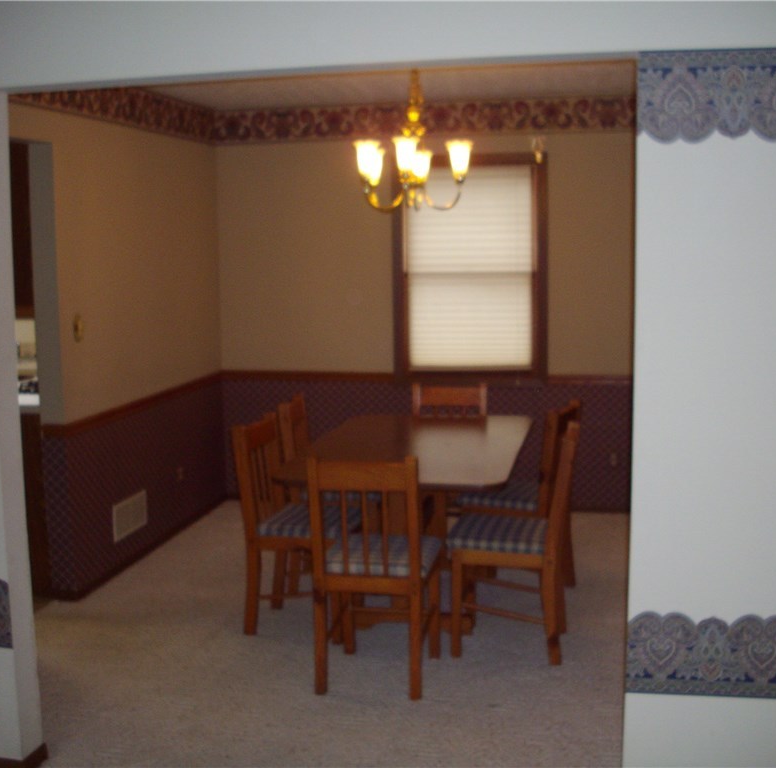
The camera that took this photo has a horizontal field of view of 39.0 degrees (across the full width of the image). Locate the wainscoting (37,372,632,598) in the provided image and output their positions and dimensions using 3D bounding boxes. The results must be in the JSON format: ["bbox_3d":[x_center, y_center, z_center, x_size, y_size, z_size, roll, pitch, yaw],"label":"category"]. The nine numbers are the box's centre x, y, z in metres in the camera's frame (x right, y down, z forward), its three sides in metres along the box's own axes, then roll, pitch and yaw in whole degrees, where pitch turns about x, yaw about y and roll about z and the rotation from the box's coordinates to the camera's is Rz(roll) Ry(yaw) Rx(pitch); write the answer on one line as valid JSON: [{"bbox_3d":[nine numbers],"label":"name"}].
[{"bbox_3d":[0.029,0.492,5.694,2.860,0.830,2.050,1,8,12],"label":"wainscoting"}]

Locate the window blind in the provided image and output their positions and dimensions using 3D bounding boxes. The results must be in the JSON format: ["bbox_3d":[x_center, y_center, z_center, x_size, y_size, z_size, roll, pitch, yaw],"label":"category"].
[{"bbox_3d":[0.478,-0.682,6.488,0.760,1.200,0.045,1,8,12],"label":"window blind"}]

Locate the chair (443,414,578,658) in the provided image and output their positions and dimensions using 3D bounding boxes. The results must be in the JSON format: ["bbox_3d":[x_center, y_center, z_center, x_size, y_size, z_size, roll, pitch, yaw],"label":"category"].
[{"bbox_3d":[0.517,0.620,4.443,0.505,0.905,0.420,1,8,12],"label":"chair"}]

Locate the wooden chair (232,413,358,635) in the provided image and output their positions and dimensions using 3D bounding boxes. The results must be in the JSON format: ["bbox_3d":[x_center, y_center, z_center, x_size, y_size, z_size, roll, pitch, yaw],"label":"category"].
[{"bbox_3d":[-0.355,0.595,4.711,0.505,0.905,0.420,1,8,15],"label":"wooden chair"}]

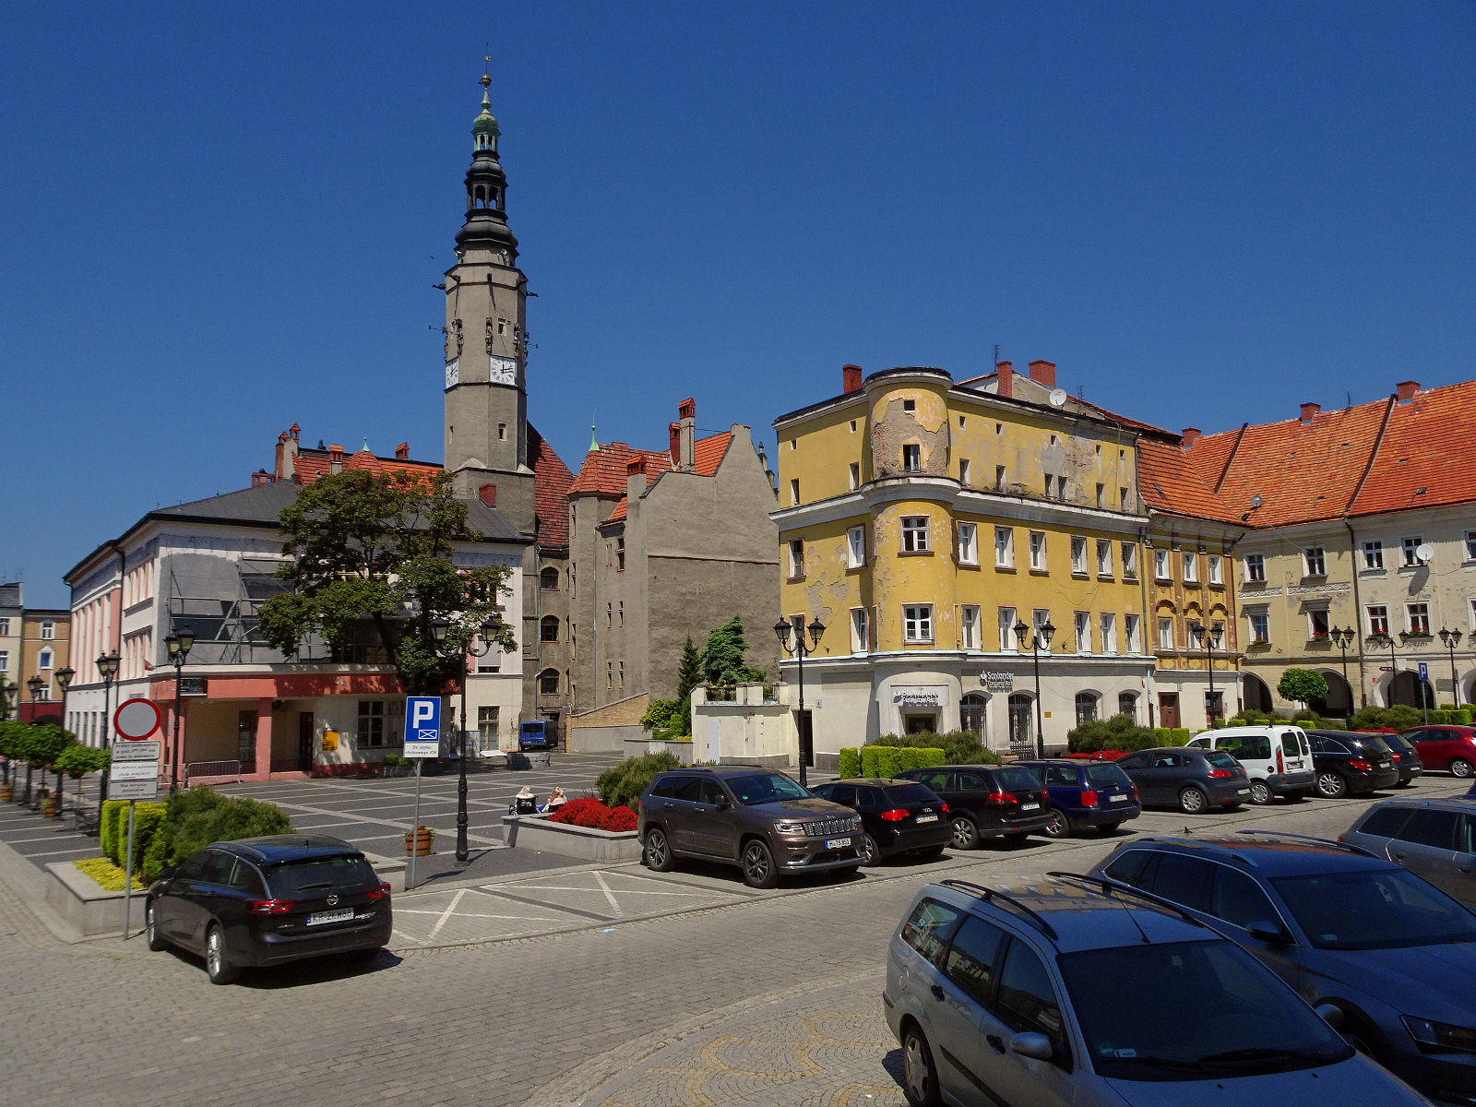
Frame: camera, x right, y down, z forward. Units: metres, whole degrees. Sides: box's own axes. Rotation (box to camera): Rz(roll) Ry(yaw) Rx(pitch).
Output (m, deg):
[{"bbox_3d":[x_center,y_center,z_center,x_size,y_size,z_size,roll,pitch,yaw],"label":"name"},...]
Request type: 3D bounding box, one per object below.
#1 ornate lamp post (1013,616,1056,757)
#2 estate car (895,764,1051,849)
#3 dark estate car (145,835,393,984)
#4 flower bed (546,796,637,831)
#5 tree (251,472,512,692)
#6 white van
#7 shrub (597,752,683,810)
[{"bbox_3d":[9.311,4.601,34.178,1.580,5.150,0.480,4,-9,-36],"label":"ornate lamp post"},{"bbox_3d":[4.434,5.334,23.653,1.830,1.520,4.750,4,-8,-35],"label":"estate car"},{"bbox_3d":[-6.282,4.491,14.562,1.860,1.500,4.950,4,-10,-41],"label":"dark estate car"},{"bbox_3d":[-2.716,5.639,24.238,2.100,0.550,3.700,5,-9,-37],"label":"flower bed"},{"bbox_3d":[-17.385,3.294,54.552,12.000,15.090,10.800,4,-9,-35],"label":"tree"},{"bbox_3d":[13.074,5.571,29.416,1.672,1.830,4.035,3,-8,-29],"label":"white van"},{"bbox_3d":[-2.168,5.501,27.026,2.400,1.400,2.300,5,-9,-37],"label":"shrub"}]

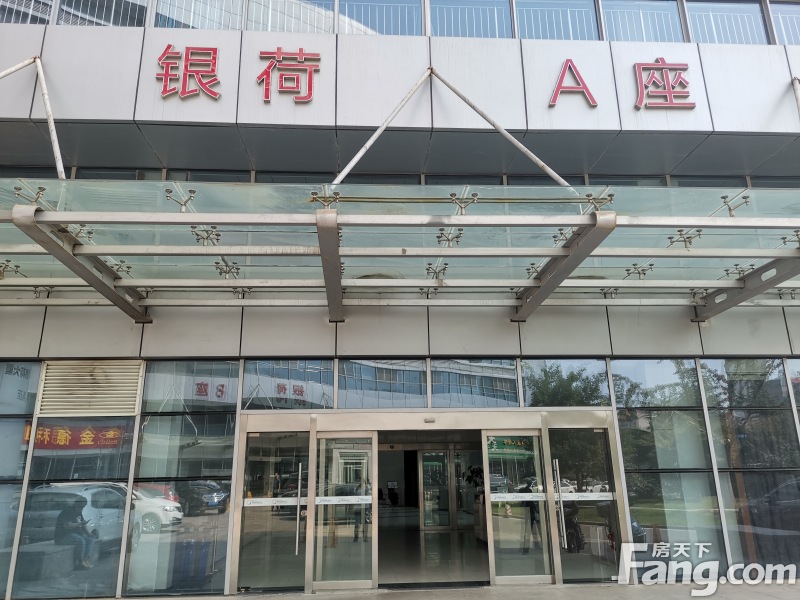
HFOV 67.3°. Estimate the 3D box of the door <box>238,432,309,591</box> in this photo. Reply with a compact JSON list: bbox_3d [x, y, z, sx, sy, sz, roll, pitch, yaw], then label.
[{"bbox_3d":[-1.772,2.976,8.508,0.910,2.157,0.060,0,-17,-4],"label":"door"}]

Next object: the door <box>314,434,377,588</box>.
[{"bbox_3d":[-0.768,2.944,8.513,0.904,2.103,0.070,0,-17,-4],"label":"door"}]

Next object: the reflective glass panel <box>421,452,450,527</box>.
[{"bbox_3d":[1.013,5.295,16.757,0.917,2.140,0.060,0,-17,-4],"label":"reflective glass panel"}]

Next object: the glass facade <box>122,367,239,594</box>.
[{"bbox_3d":[-3.044,2.433,8.493,1.341,3.168,0.070,0,-17,-4],"label":"glass facade"}]

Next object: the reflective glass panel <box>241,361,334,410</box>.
[{"bbox_3d":[-1.743,1.335,9.406,1.425,0.760,0.060,0,-18,-3],"label":"reflective glass panel"}]

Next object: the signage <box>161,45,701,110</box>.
[{"bbox_3d":[0.496,-3.343,9.057,8.126,0.963,0.120,0,-17,-4],"label":"signage"}]

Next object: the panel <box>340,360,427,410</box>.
[{"bbox_3d":[-0.254,1.278,9.126,1.356,0.746,0.060,0,-17,-4],"label":"panel"}]

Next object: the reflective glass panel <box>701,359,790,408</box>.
[{"bbox_3d":[5.405,1.303,9.358,1.359,0.765,0.060,0,-17,-4],"label":"reflective glass panel"}]

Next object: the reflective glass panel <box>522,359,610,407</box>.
[{"bbox_3d":[2.538,1.264,9.166,1.333,0.738,0.040,0,-17,-3],"label":"reflective glass panel"}]

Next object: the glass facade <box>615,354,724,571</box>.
[{"bbox_3d":[4.043,2.460,9.052,1.392,3.194,0.080,0,-17,-4],"label":"glass facade"}]

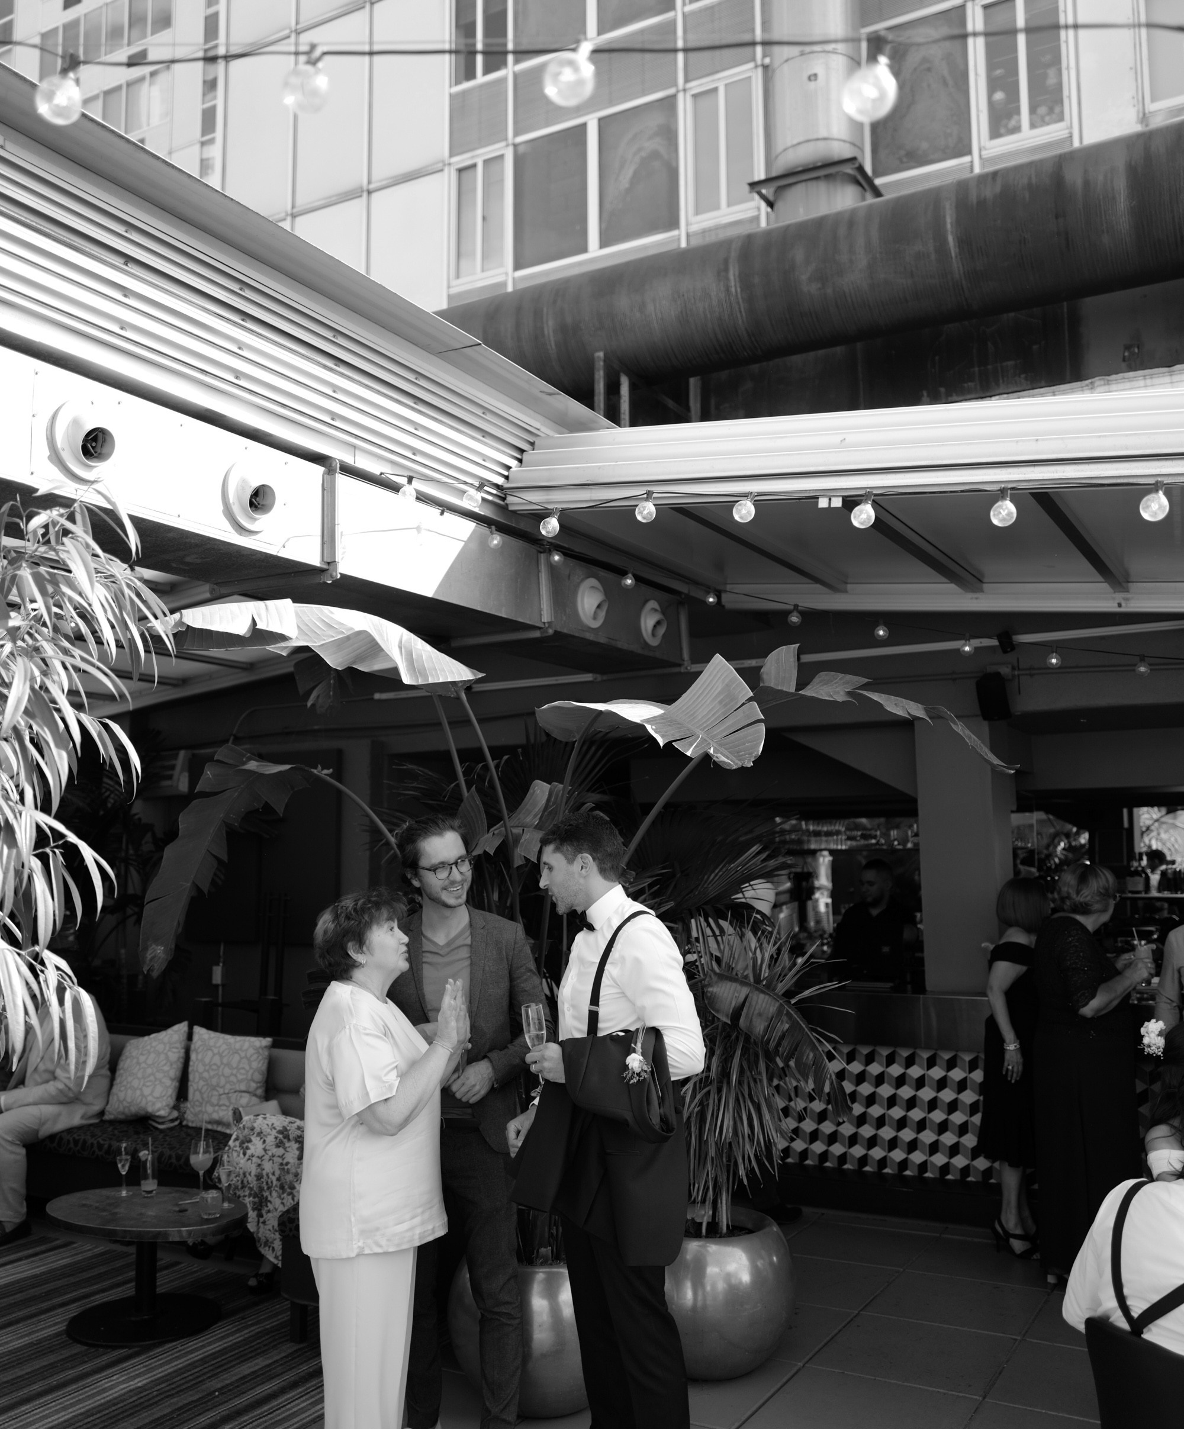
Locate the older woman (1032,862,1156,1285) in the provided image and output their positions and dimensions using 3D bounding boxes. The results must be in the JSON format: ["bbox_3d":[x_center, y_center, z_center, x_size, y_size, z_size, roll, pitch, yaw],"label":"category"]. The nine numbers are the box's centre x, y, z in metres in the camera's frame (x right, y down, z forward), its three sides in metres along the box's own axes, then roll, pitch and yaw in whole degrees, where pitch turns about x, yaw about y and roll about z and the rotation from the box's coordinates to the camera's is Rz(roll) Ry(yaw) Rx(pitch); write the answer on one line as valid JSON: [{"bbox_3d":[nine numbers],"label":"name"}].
[{"bbox_3d":[2.063,1.435,5.611,0.460,1.680,0.470,2,-6,-21],"label":"older woman"}]

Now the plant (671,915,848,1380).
[{"bbox_3d":[0.483,1.450,4.817,0.820,1.510,0.800,0,-5,0],"label":"plant"}]

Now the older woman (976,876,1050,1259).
[{"bbox_3d":[1.873,1.506,5.986,0.360,1.610,0.430,2,-6,-21],"label":"older woman"}]

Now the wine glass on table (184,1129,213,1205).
[{"bbox_3d":[-1.491,1.721,5.252,0.092,0.240,0.092,-3,-6,28],"label":"wine glass on table"}]

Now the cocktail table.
[{"bbox_3d":[-1.651,2.035,5.114,0.810,0.410,0.560,-3,-6,28],"label":"cocktail table"}]

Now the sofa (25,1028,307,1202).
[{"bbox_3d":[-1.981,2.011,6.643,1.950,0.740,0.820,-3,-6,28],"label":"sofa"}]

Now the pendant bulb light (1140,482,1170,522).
[{"bbox_3d":[1.856,-0.702,4.550,0.100,0.130,0.100,-3,-6,28],"label":"pendant bulb light"}]

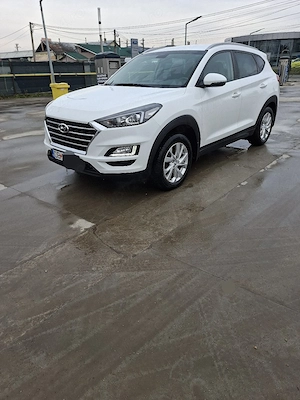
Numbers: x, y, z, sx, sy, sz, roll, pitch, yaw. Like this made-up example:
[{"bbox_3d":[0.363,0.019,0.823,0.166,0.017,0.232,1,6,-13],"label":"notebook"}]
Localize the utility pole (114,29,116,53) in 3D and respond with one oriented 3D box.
[{"bbox_3d":[-6.283,-27.608,50.076,0.290,7.800,0.290,-4,27,-5],"label":"utility pole"}]

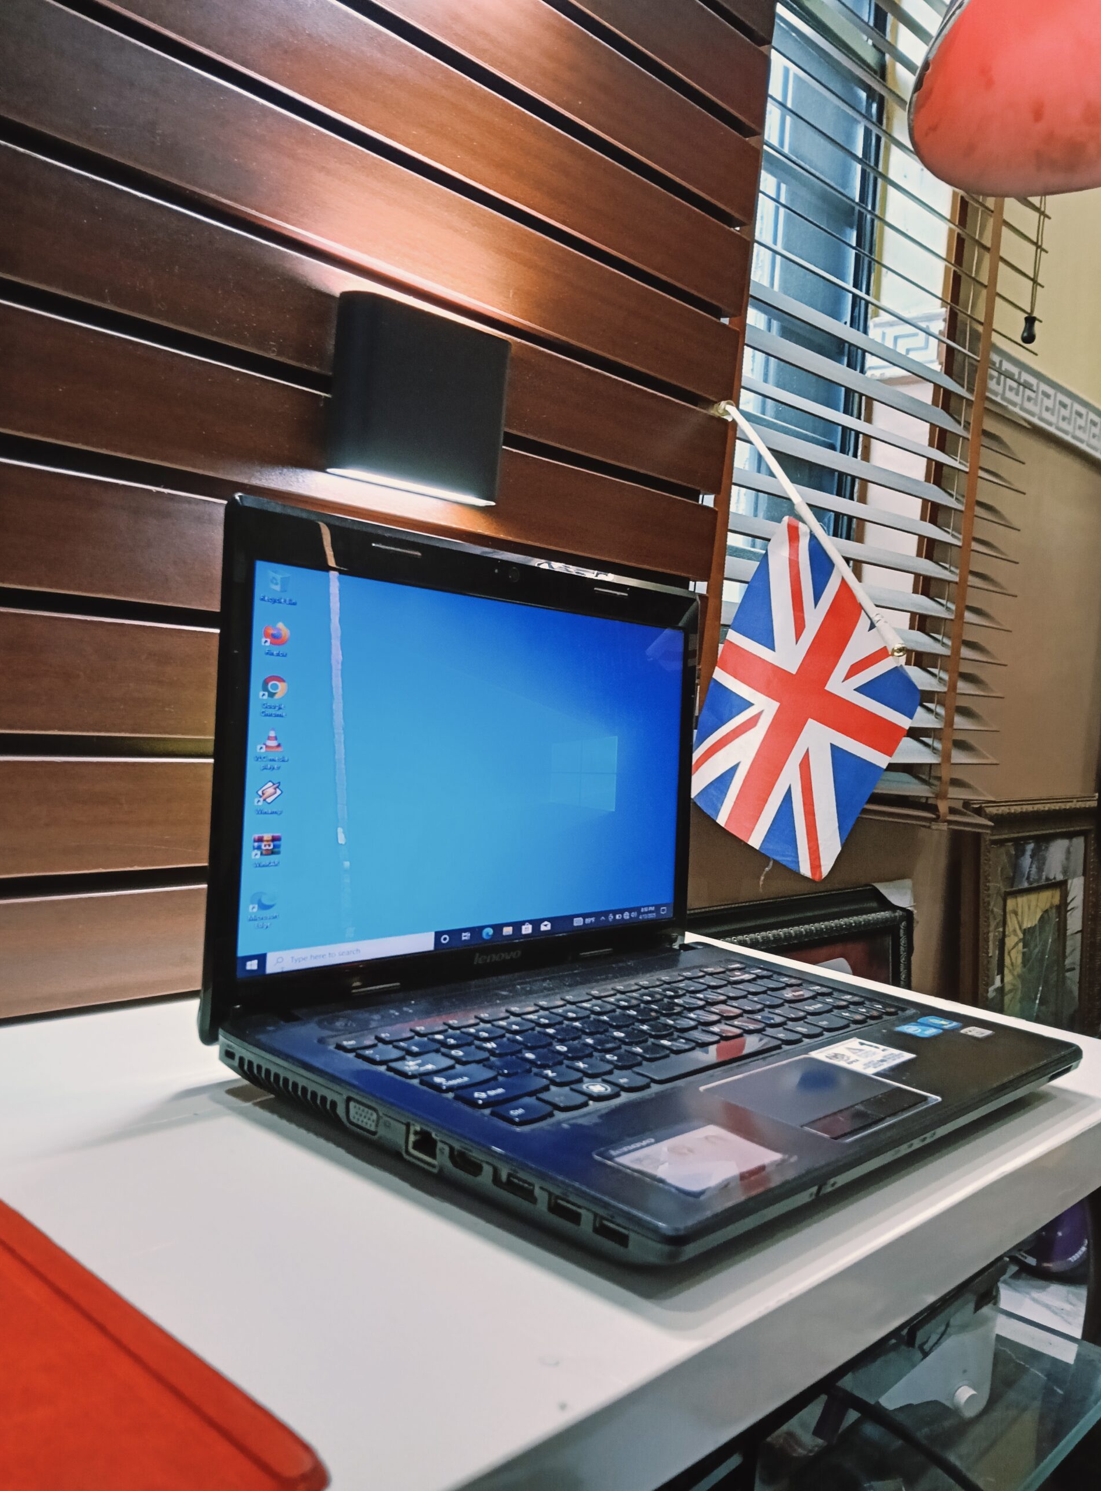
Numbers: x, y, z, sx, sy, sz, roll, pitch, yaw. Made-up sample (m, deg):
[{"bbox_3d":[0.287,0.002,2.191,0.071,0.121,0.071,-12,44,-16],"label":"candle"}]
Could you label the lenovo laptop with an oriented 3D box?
[{"bbox_3d":[0.058,0.026,0.522,0.264,0.234,0.335,7,3,43],"label":"lenovo laptop"}]

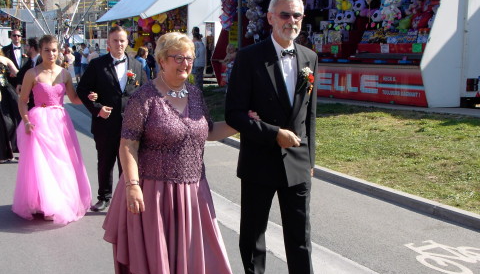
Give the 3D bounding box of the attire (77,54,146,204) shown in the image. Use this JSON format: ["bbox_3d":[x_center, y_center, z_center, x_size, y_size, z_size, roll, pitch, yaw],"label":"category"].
[{"bbox_3d":[-1.227,-0.077,6.489,0.620,1.430,0.400,-3,8,-25],"label":"attire"}]

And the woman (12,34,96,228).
[{"bbox_3d":[-1.738,-0.110,6.334,0.740,1.654,0.680,-3,8,-24],"label":"woman"}]

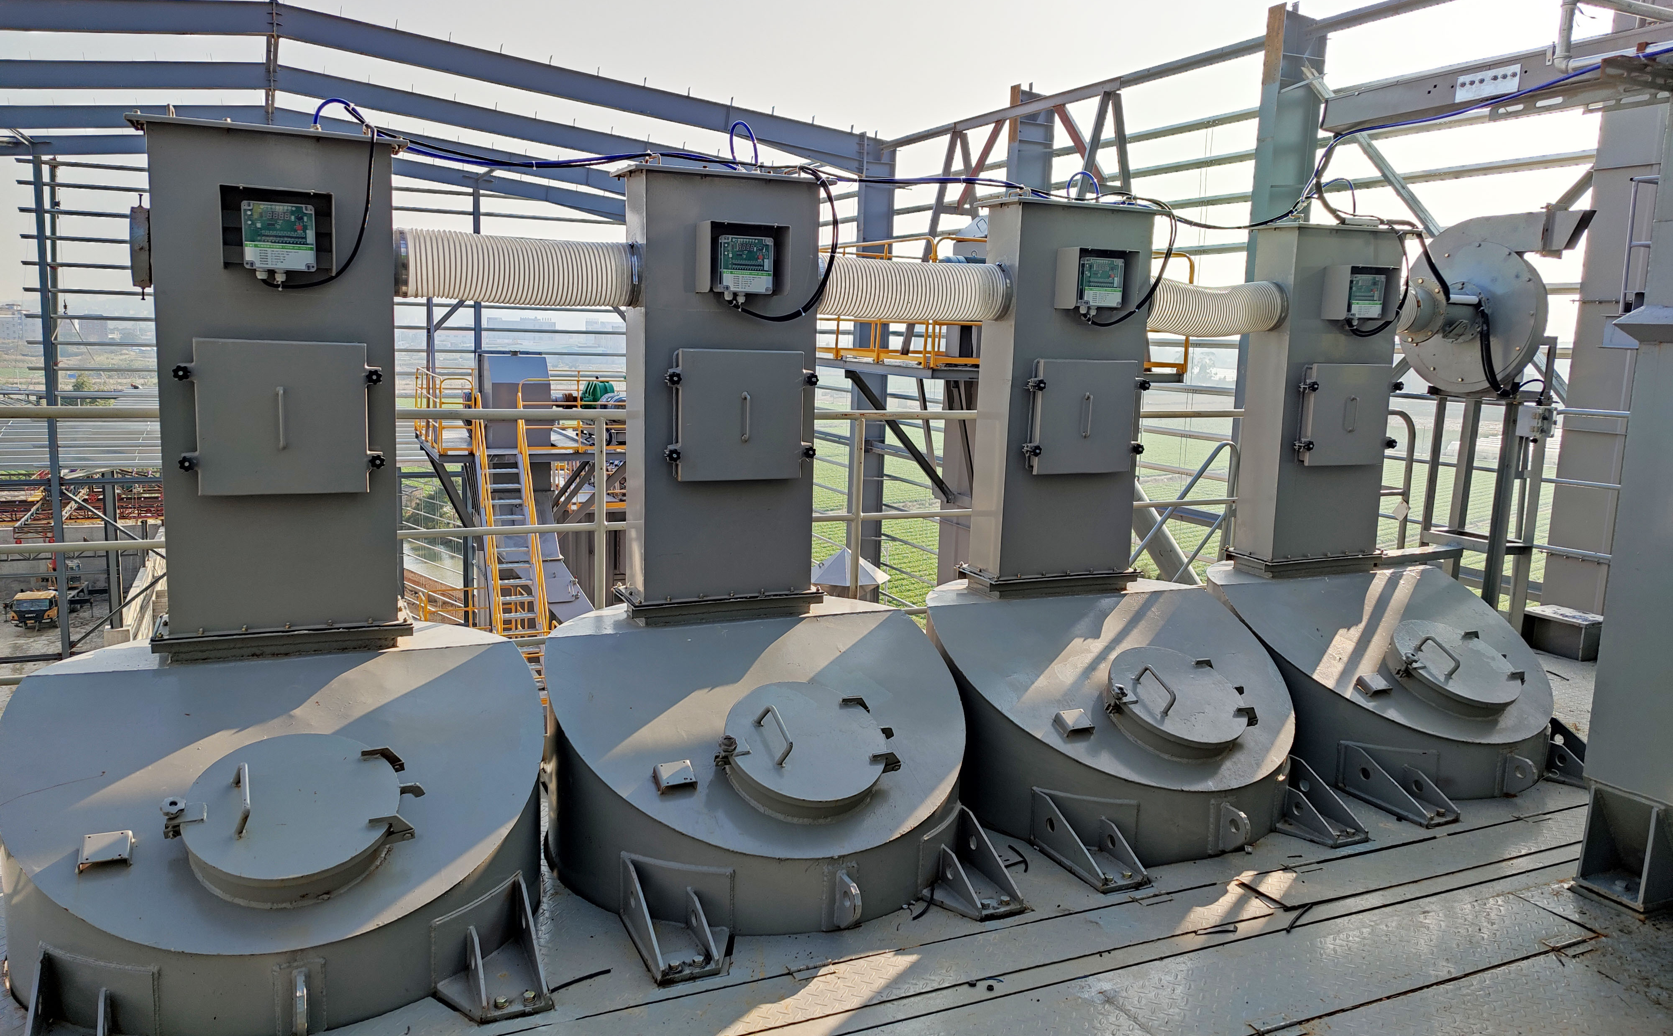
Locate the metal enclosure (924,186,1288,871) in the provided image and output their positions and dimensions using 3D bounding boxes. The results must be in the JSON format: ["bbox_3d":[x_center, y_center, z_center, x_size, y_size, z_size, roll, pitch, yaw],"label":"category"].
[{"bbox_3d":[0.985,-0.072,4.177,1.311,2.069,1.432,-2,10,-25],"label":"metal enclosure"}]

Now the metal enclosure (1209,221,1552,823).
[{"bbox_3d":[2.167,-0.121,4.719,1.311,2.069,1.432,-2,10,-25],"label":"metal enclosure"}]

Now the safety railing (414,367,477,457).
[{"bbox_3d":[-6.776,-1.896,20.905,0.670,1.220,4.100,-2,10,-25],"label":"safety railing"}]

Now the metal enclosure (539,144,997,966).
[{"bbox_3d":[-0.217,-0.022,3.627,1.311,2.069,1.432,-2,10,-25],"label":"metal enclosure"}]

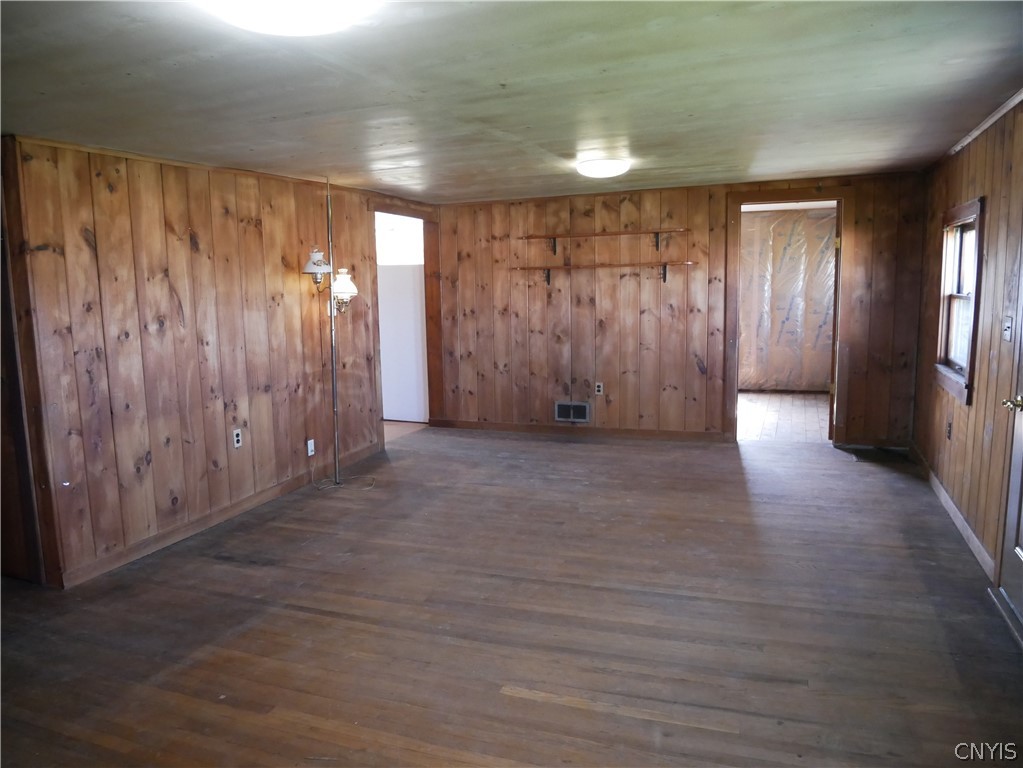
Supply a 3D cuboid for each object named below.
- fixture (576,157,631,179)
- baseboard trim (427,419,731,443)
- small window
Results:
[{"bbox_3d":[0.636,-1.464,4.878,0.375,0.095,0.375,2,8,22],"label":"fixture"},{"bbox_3d":[0.533,0.448,6.890,3.039,0.085,0.020,2,8,22],"label":"baseboard trim"},{"bbox_3d":[2.702,-0.504,4.256,0.100,1.107,0.924,2,8,22],"label":"small window"}]

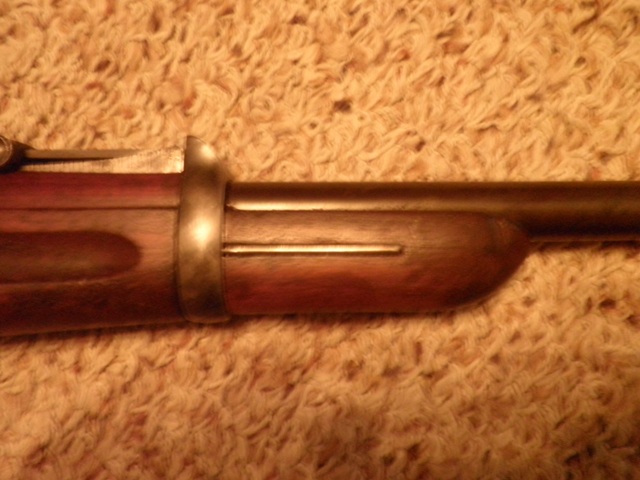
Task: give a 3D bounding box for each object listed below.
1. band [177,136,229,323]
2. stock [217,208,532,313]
[{"bbox_3d":[-0.034,-0.003,0.175,0.014,0.035,0.057,0,90,0],"label":"band"},{"bbox_3d":[0.018,0.007,0.175,0.092,0.033,0.032,0,90,0],"label":"stock"}]

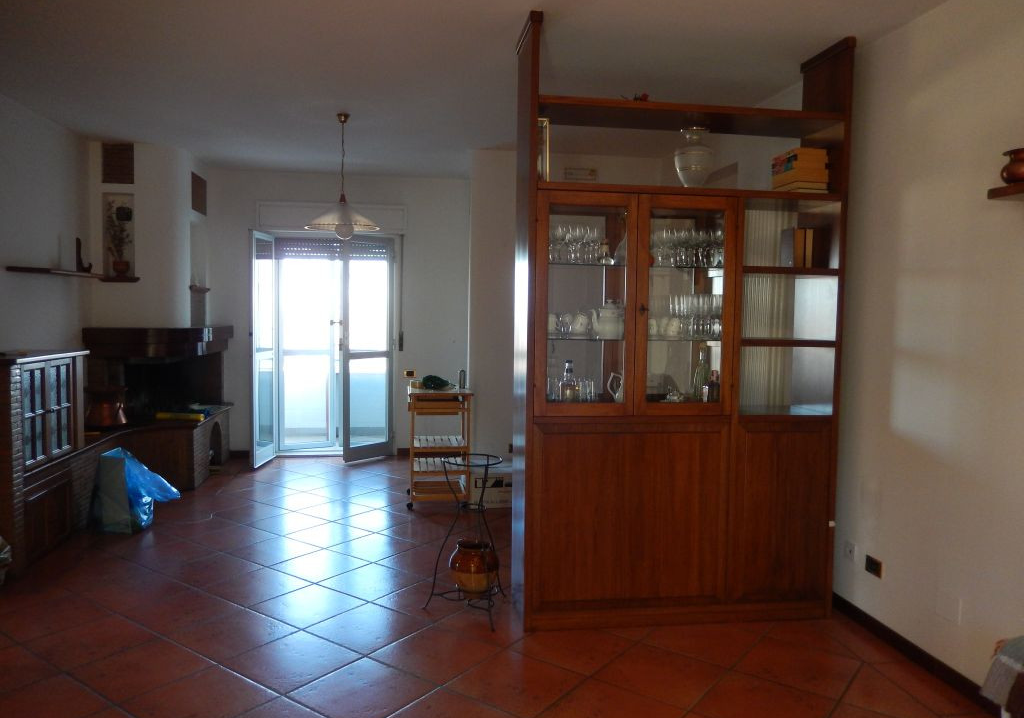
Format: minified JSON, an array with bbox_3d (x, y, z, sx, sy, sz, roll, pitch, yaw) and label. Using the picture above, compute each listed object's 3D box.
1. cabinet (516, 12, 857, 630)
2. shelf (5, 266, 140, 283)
[{"bbox_3d":[0.782,-0.133,3.530,1.500,2.690,0.410,1,3,-9],"label":"cabinet"},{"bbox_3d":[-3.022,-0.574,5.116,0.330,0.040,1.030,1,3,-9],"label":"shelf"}]

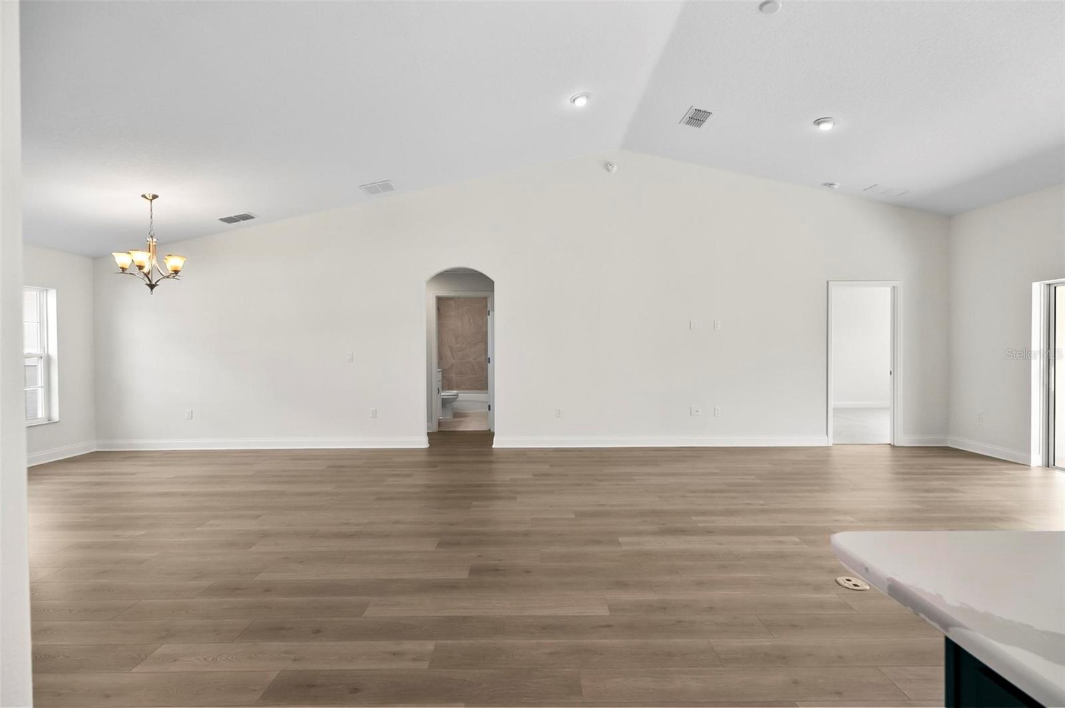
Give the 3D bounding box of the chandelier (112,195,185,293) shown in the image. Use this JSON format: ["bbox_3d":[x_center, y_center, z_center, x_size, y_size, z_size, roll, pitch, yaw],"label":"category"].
[{"bbox_3d":[-3.754,-1.086,4.684,0.580,0.993,0.580,0,1,-1],"label":"chandelier"}]

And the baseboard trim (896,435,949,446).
[{"bbox_3d":[5.041,1.116,6.099,0.643,0.137,0.018,0,1,-1],"label":"baseboard trim"}]

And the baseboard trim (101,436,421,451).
[{"bbox_3d":[-3.425,1.146,6.017,4.207,0.137,0.018,0,1,-1],"label":"baseboard trim"}]

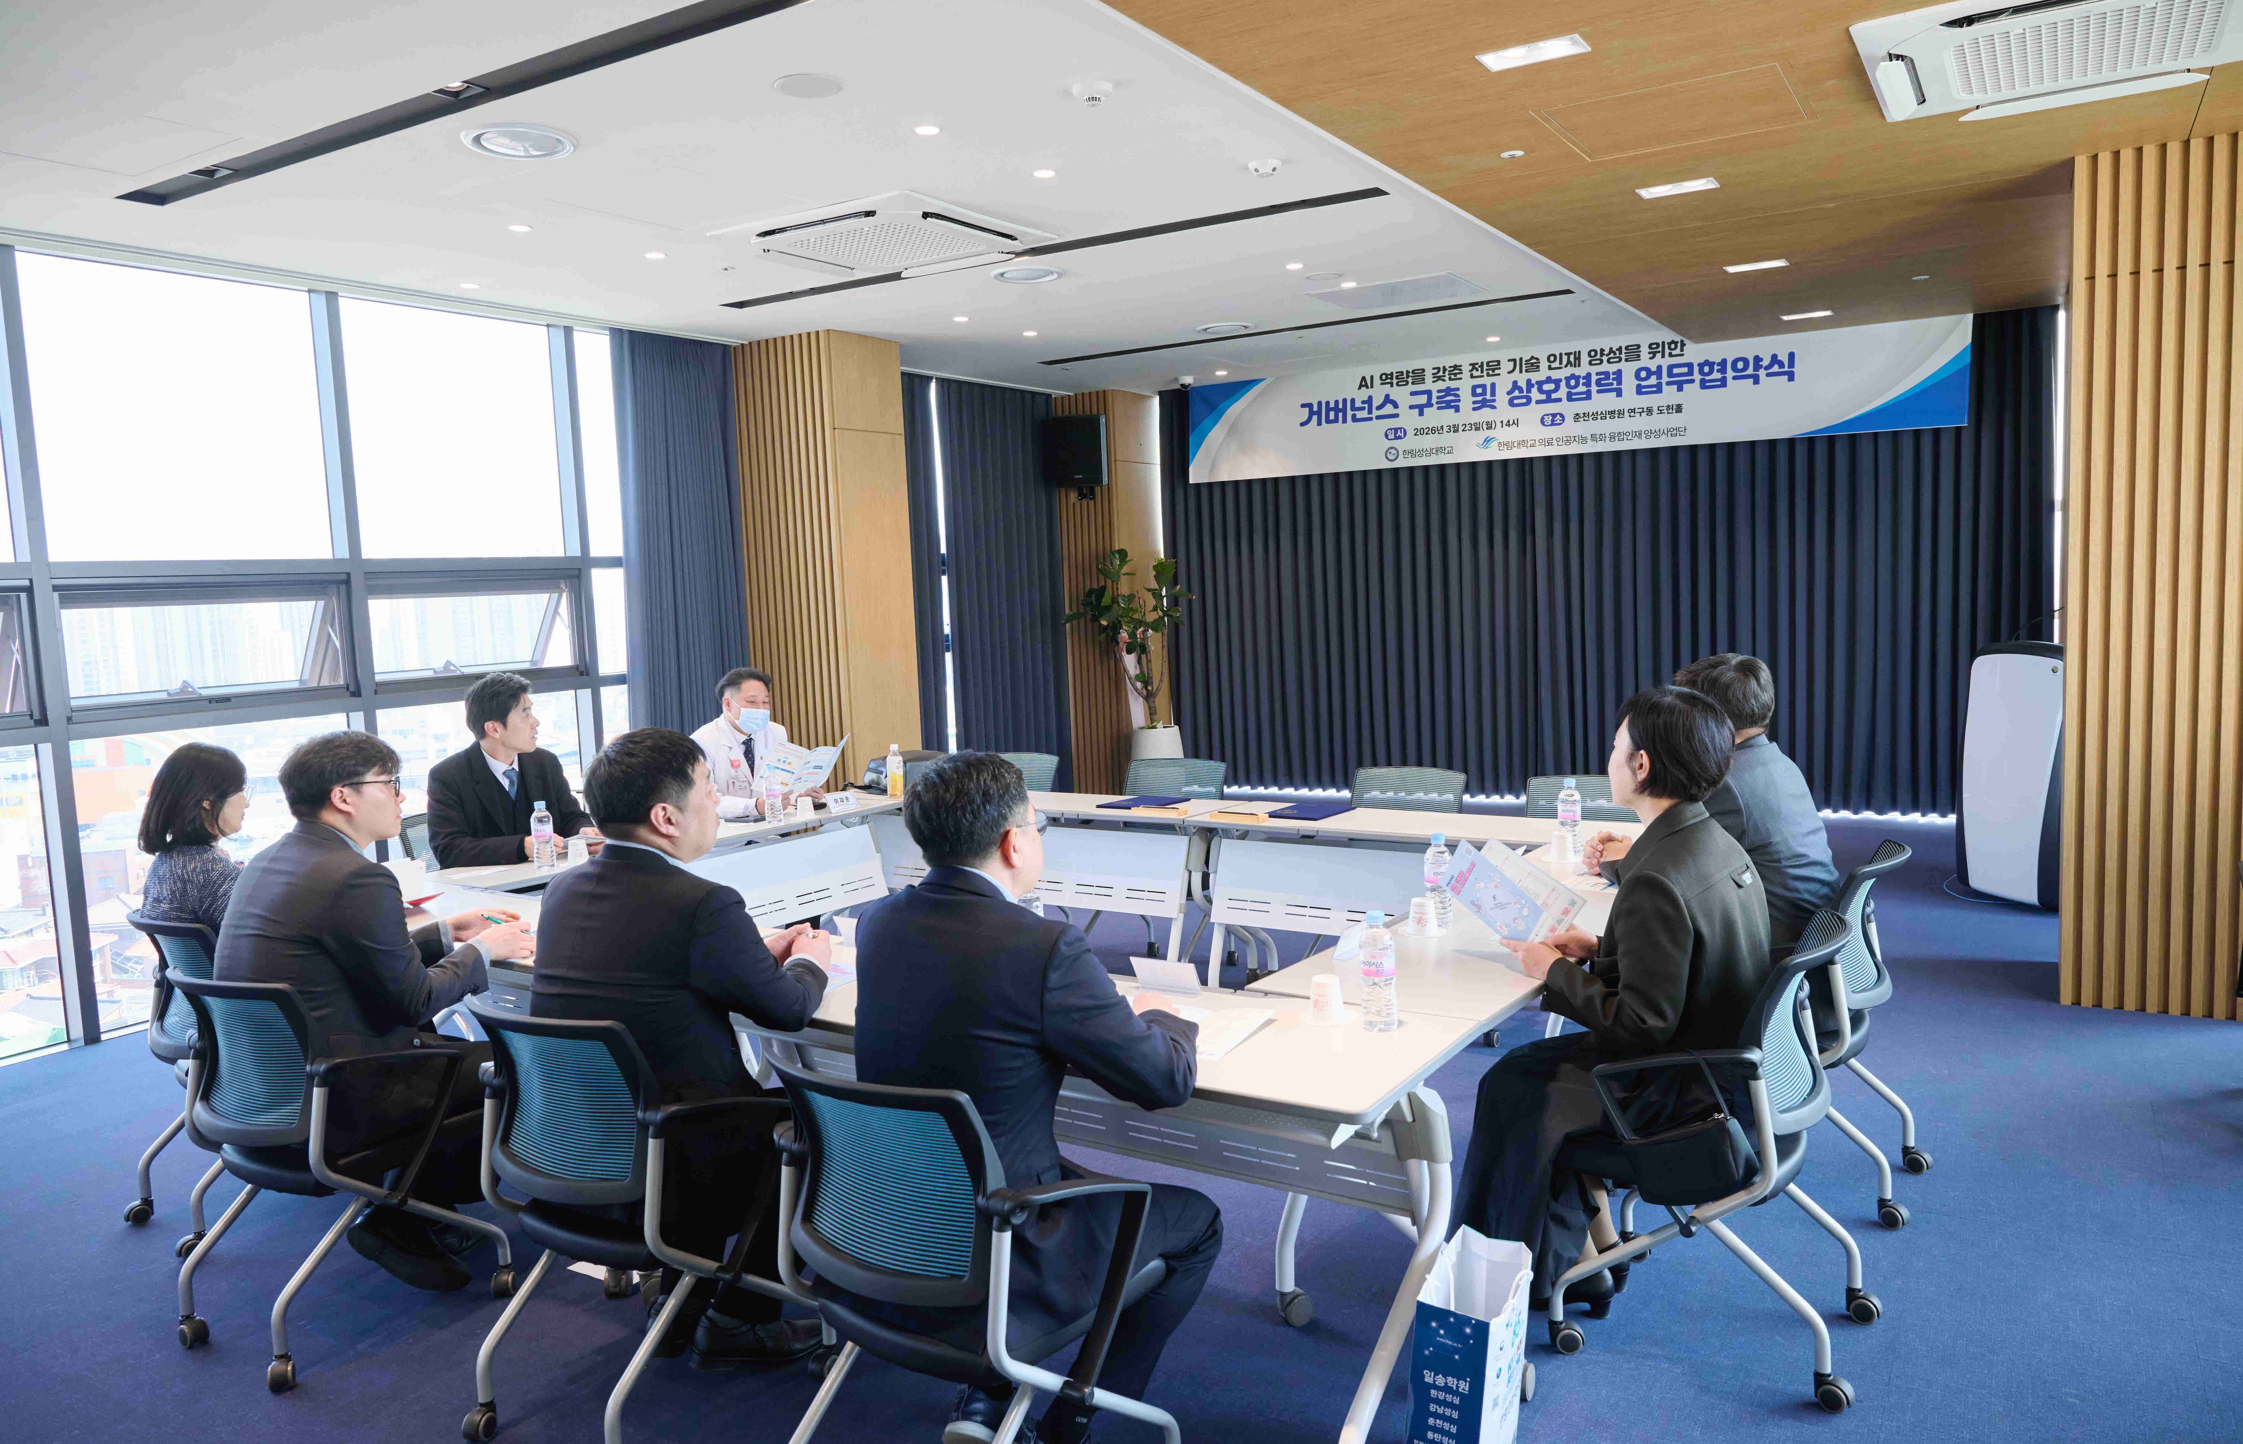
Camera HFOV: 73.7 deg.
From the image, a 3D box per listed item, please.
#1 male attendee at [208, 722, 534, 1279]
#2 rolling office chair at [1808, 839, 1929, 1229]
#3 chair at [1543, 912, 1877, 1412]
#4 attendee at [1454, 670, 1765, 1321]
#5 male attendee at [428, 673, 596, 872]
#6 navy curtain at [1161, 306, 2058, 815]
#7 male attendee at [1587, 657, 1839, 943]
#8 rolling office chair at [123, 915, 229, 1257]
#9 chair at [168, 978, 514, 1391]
[{"bbox_3d":[-1.587,0.653,3.410,0.530,1.305,0.770,2,7,35],"label":"male attendee"},{"bbox_3d":[1.666,0.718,3.688,0.570,0.850,0.580,1,7,31],"label":"rolling office chair"},{"bbox_3d":[1.201,0.814,2.969,0.560,0.840,0.590,2,7,35],"label":"chair"},{"bbox_3d":[0.996,0.586,3.054,0.680,1.290,0.480,2,7,38],"label":"attendee"},{"bbox_3d":[-1.977,0.491,5.133,0.750,1.290,0.560,1,7,31],"label":"male attendee"},{"bbox_3d":[2.638,-0.907,9.338,5.450,2.800,0.120,1,7,31],"label":"navy curtain"},{"bbox_3d":[1.436,0.491,3.748,0.750,1.310,0.520,1,7,33],"label":"male attendee"},{"bbox_3d":[-2.275,0.869,3.894,0.590,0.840,0.560,2,7,38],"label":"rolling office chair"},{"bbox_3d":[-1.748,0.909,3.262,0.590,0.840,0.560,1,7,32],"label":"chair"}]

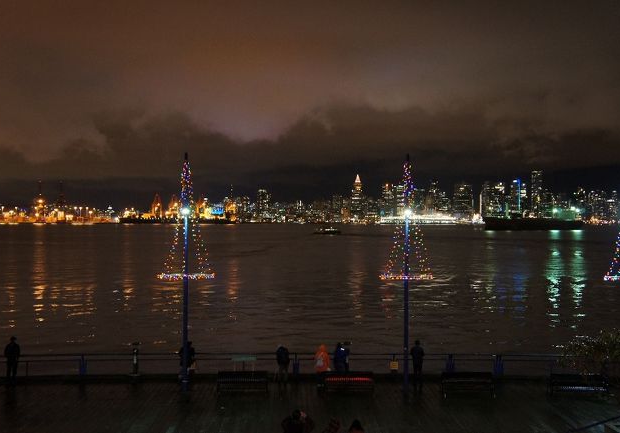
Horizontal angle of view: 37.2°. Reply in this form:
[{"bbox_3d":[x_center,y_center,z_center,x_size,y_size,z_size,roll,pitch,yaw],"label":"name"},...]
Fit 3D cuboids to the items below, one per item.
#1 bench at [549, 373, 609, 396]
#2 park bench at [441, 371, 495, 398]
[{"bbox_3d":[9.530,6.004,32.801,1.840,0.810,0.600,0,0,2],"label":"bench"},{"bbox_3d":[5.676,6.006,32.902,1.840,0.810,0.600,0,0,1],"label":"park bench"}]

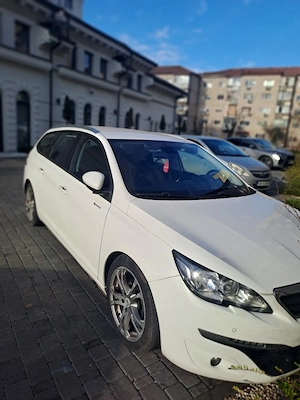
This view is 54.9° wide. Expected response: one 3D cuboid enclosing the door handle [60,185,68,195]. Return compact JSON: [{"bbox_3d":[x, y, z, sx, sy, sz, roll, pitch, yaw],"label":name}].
[{"bbox_3d":[-0.838,-0.097,2.817,0.055,0.055,0.225,-4,15,-35],"label":"door handle"}]

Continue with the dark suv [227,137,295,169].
[{"bbox_3d":[6.407,-2.869,17.818,1.850,1.660,4.500,-6,17,-41],"label":"dark suv"}]

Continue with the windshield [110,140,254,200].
[{"bbox_3d":[0.318,-0.296,2.685,1.430,0.120,1.000,-4,39,-35],"label":"windshield"}]

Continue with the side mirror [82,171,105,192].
[{"bbox_3d":[-0.406,-0.133,2.094,0.195,0.160,0.145,-4,15,-35],"label":"side mirror"}]

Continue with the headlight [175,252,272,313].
[{"bbox_3d":[0.369,0.434,1.561,0.385,0.255,0.460,-2,15,-29],"label":"headlight"}]

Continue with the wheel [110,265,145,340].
[{"bbox_3d":[-0.108,0.685,1.967,0.170,0.480,0.480,-4,15,-34],"label":"wheel"}]

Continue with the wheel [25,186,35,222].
[{"bbox_3d":[-1.648,0.064,4.134,0.170,0.480,0.480,-4,15,-35],"label":"wheel"}]

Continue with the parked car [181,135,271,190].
[{"bbox_3d":[1.508,-1.133,8.661,1.740,1.490,4.100,-6,17,-41],"label":"parked car"}]

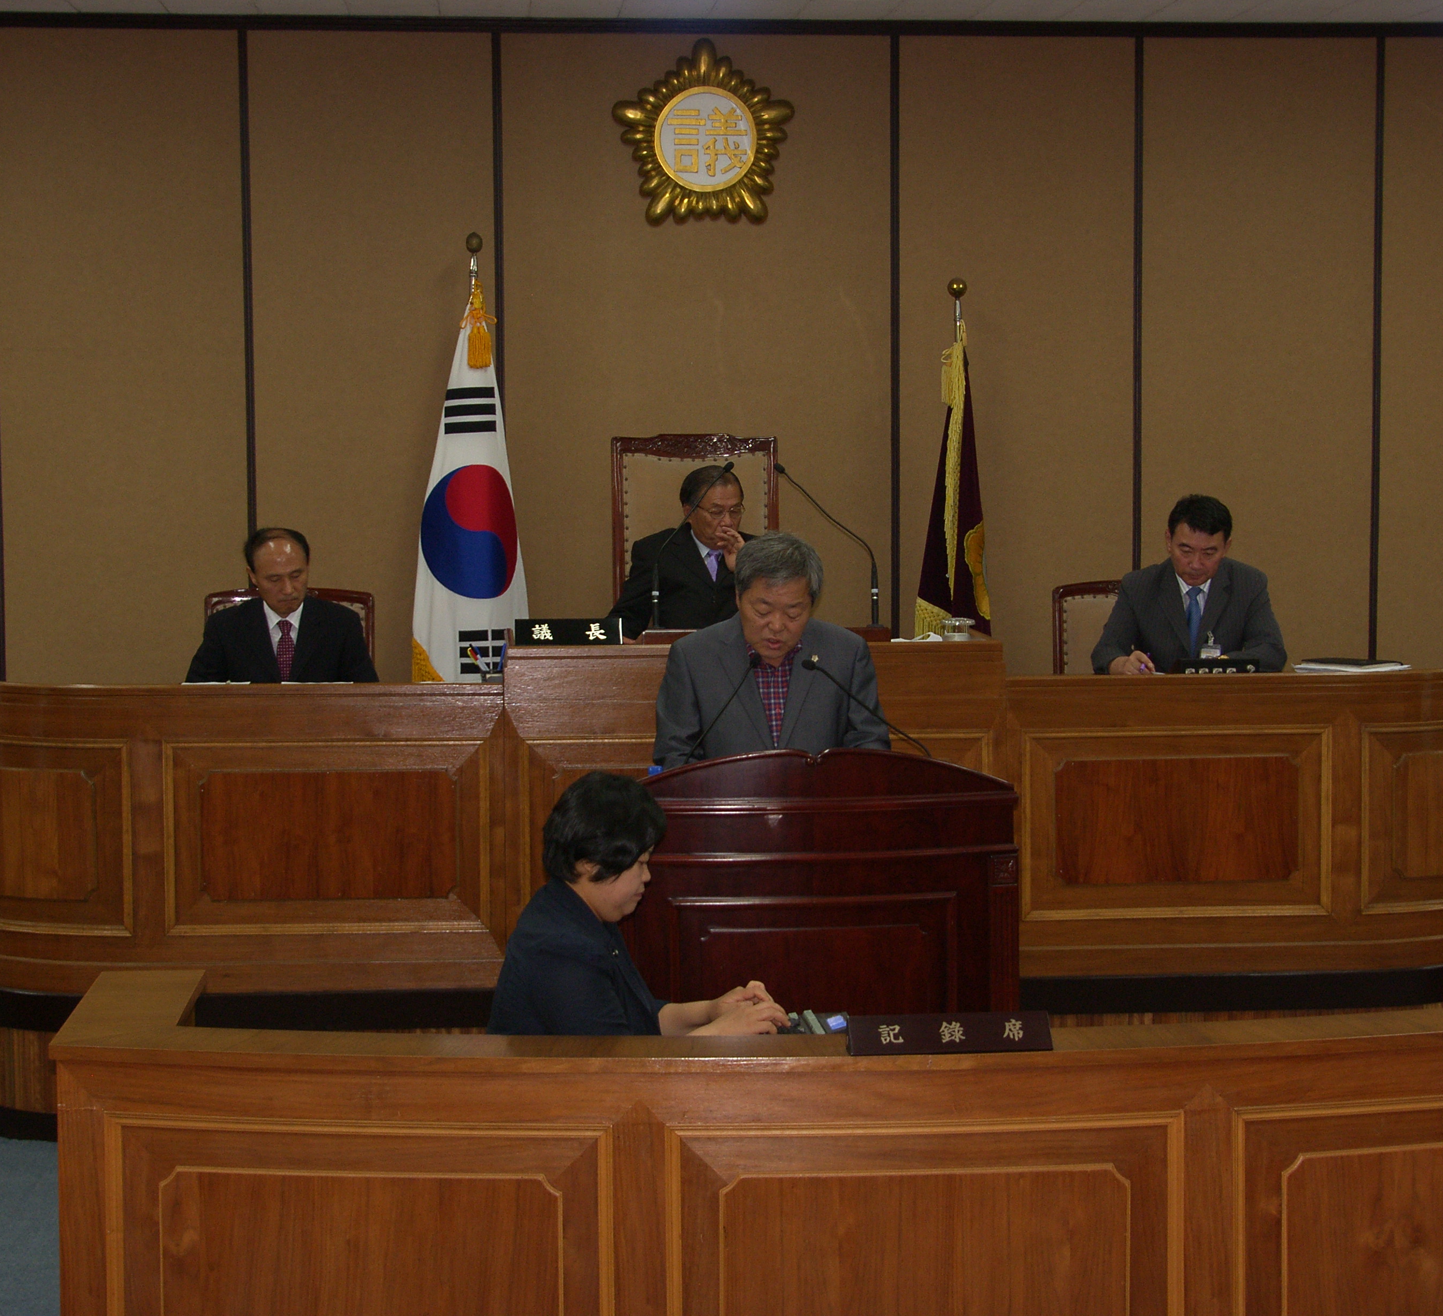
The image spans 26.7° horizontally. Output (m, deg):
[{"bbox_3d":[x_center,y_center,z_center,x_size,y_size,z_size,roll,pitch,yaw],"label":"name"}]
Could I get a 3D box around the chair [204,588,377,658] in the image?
[{"bbox_3d":[-1.191,0.353,8.405,0.580,1.040,0.620,-1,5,-5],"label":"chair"}]

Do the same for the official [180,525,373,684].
[{"bbox_3d":[-1.184,0.280,8.198,0.520,1.220,0.750,-1,5,-5],"label":"official"}]

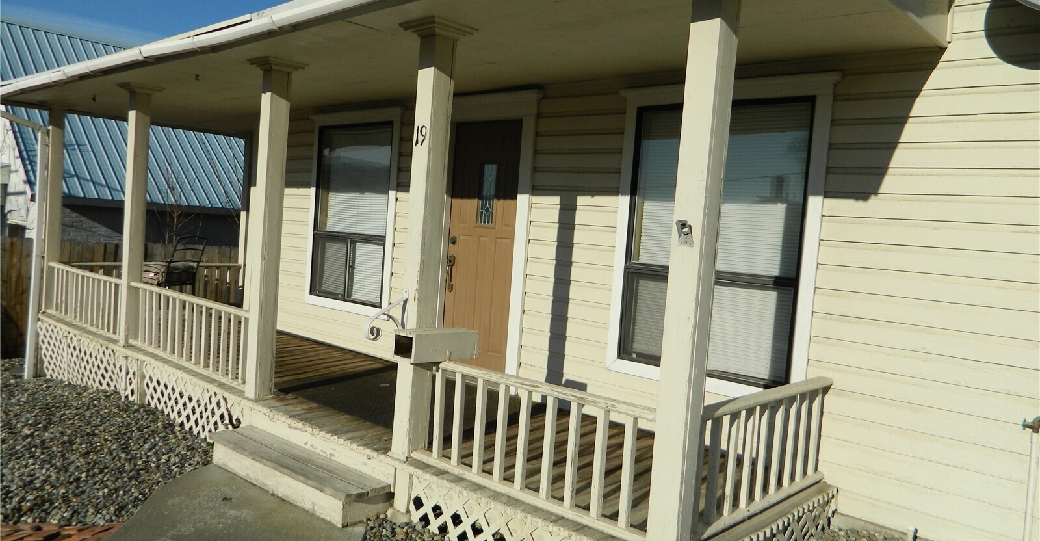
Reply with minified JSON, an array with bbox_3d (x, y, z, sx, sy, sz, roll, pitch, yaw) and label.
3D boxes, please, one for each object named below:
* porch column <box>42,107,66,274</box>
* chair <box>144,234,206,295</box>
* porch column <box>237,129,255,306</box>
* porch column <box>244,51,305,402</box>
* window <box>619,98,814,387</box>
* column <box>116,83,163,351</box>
[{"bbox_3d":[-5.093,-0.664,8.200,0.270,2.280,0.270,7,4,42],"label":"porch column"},{"bbox_3d":[-4.114,0.058,8.749,0.700,0.930,0.600,4,3,8],"label":"chair"},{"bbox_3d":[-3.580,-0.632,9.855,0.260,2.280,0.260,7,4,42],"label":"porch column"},{"bbox_3d":[-1.707,-0.277,5.099,0.295,2.280,0.295,7,4,42],"label":"porch column"},{"bbox_3d":[1.179,-0.203,4.708,1.194,1.684,0.080,7,4,42],"label":"window"},{"bbox_3d":[-3.407,-0.471,6.656,0.295,2.280,0.295,7,4,42],"label":"column"}]

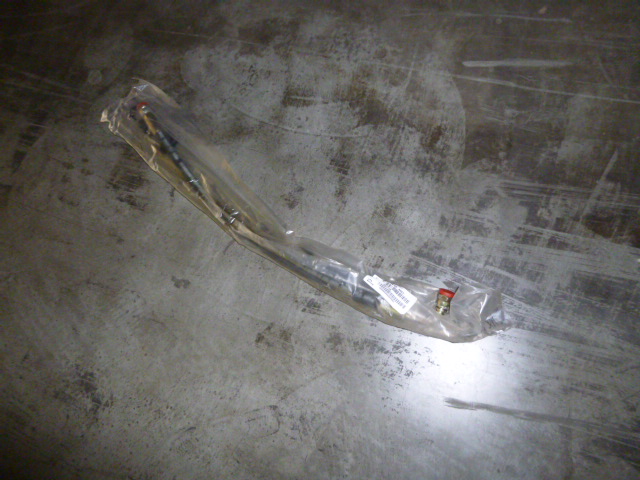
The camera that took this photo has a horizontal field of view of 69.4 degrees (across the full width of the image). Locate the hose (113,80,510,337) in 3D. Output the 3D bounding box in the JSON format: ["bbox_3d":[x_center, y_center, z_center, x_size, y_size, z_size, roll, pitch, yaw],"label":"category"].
[{"bbox_3d":[-0.155,-0.101,1.179,1.298,0.070,0.233,33,86,22],"label":"hose"}]

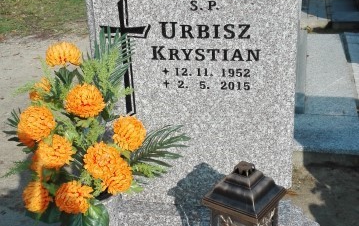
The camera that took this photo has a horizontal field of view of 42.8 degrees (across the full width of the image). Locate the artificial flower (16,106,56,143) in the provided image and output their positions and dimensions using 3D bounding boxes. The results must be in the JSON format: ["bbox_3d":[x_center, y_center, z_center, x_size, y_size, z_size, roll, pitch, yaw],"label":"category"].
[{"bbox_3d":[-0.418,0.034,1.340,0.112,0.108,0.105,-4,21,-1],"label":"artificial flower"}]

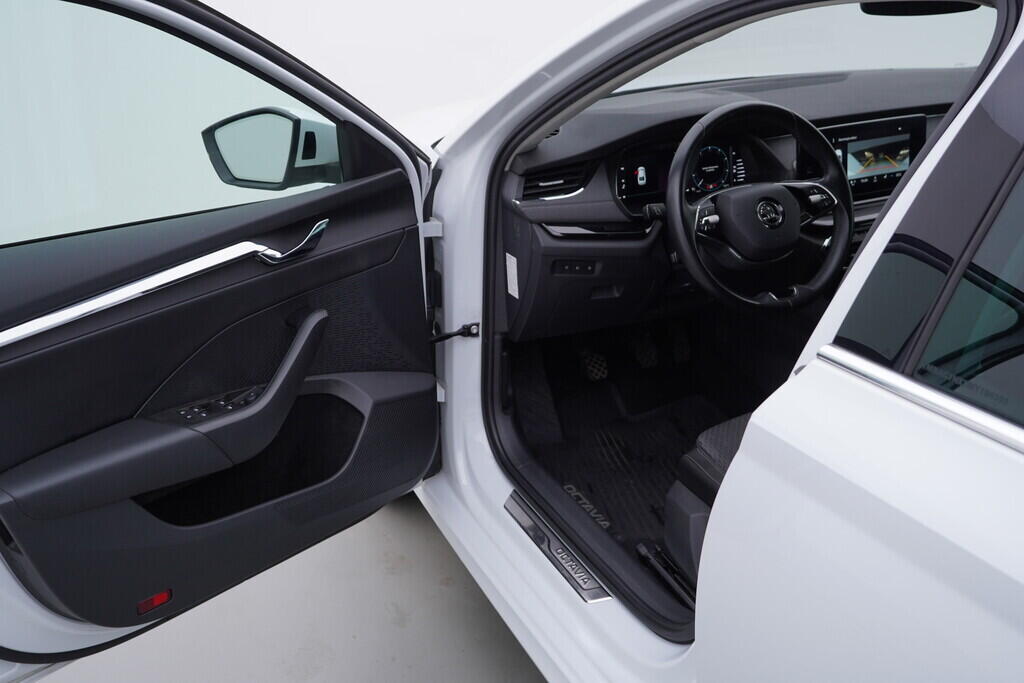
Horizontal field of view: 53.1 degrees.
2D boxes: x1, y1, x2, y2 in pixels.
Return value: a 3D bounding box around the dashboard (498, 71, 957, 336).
[{"bbox_3d":[0.624,-0.341,2.209,1.440,0.430,0.570,-11,20,-19],"label":"dashboard"}]

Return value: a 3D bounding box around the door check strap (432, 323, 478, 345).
[{"bbox_3d":[-0.120,-0.013,2.066,0.115,0.028,0.024,-15,21,-28],"label":"door check strap"}]

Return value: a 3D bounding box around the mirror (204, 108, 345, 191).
[{"bbox_3d":[-0.458,-0.374,1.980,0.230,0.160,0.150,5,21,26],"label":"mirror"}]

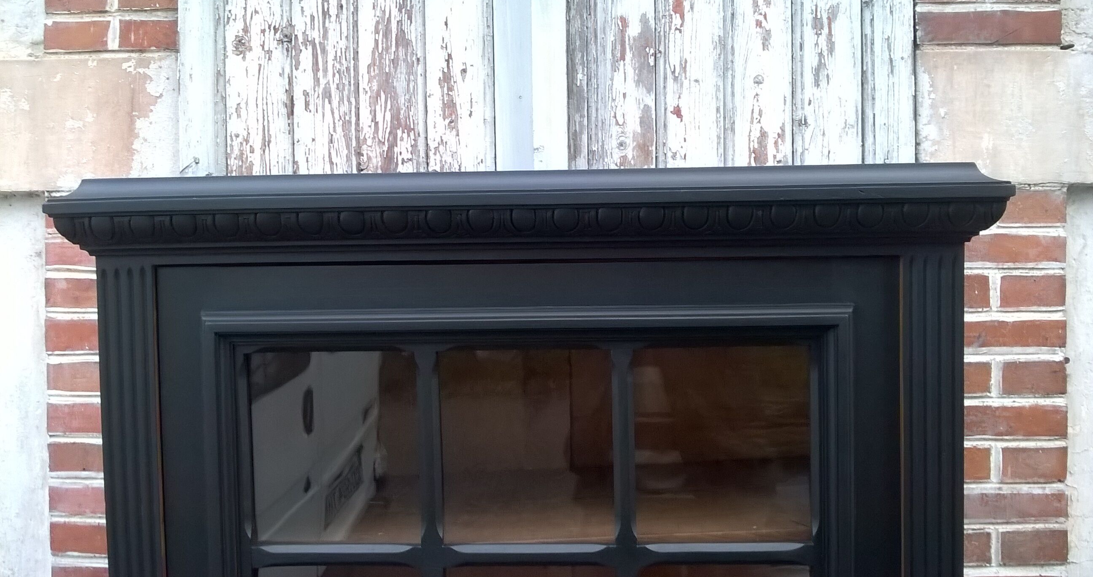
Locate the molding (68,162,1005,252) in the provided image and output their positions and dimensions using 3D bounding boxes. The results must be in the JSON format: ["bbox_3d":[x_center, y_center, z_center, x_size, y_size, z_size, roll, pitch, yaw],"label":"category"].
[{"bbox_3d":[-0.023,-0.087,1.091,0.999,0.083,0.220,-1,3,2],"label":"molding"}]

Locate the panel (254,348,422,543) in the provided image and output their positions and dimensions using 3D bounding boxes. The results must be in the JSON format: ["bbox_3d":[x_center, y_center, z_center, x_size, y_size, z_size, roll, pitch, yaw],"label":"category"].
[{"bbox_3d":[-0.232,0.176,1.062,0.190,0.218,0.008,-1,3,2],"label":"panel"}]

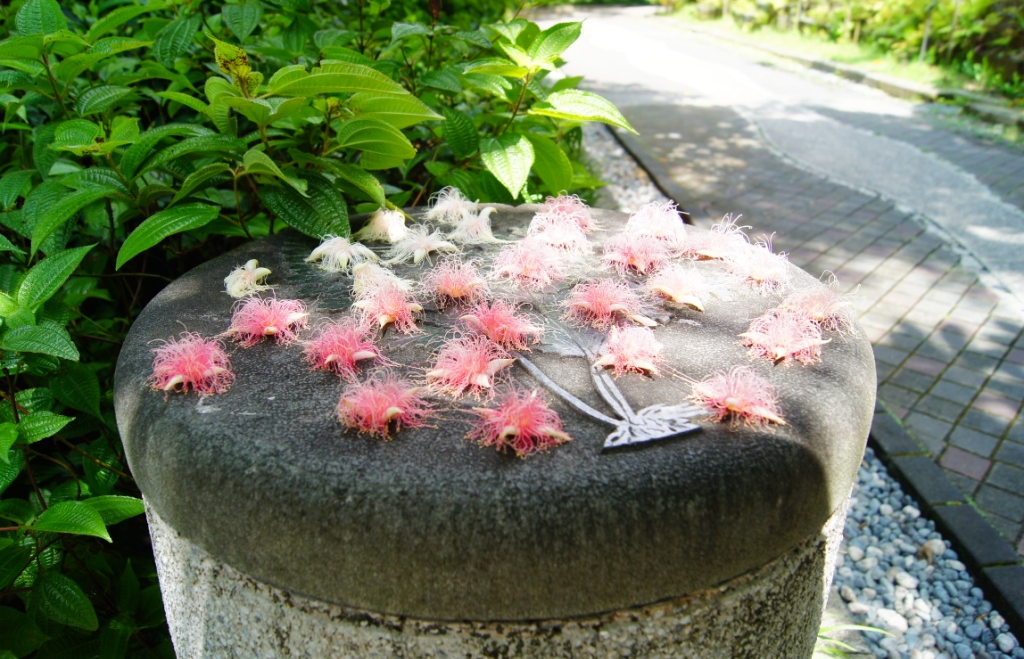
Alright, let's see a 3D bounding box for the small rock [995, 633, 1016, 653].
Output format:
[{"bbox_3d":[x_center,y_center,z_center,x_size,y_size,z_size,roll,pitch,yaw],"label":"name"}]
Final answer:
[{"bbox_3d":[0.945,0.600,1.466,0.033,0.024,0.034,20,31,37],"label":"small rock"}]

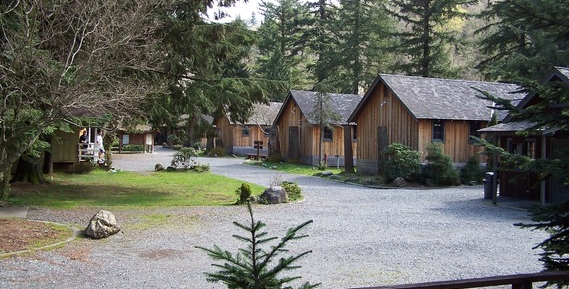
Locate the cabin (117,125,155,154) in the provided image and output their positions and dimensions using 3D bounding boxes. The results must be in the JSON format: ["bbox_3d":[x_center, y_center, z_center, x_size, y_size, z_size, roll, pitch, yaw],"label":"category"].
[{"bbox_3d":[-13.636,-0.473,57.372,3.030,2.544,2.400,1,1,3],"label":"cabin"}]

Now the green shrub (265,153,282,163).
[{"bbox_3d":[-0.759,0.948,43.086,1.241,0.655,1.100,1,1,0],"label":"green shrub"}]

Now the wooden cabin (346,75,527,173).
[{"bbox_3d":[10.104,-1.003,35.472,11.500,5.264,6.049,0,1,-27],"label":"wooden cabin"}]

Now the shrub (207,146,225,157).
[{"bbox_3d":[-5.600,0.568,50.705,1.461,0.974,1.300,1,1,0],"label":"shrub"}]

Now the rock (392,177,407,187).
[{"bbox_3d":[4.636,1.513,25.093,0.570,0.351,0.485,0,1,10],"label":"rock"}]

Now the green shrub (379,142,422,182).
[{"bbox_3d":[5.395,0.794,29.081,1.932,1.728,1.739,0,1,11],"label":"green shrub"}]

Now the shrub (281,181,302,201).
[{"bbox_3d":[0.225,1.429,19.211,0.661,0.564,0.628,0,1,1],"label":"shrub"}]

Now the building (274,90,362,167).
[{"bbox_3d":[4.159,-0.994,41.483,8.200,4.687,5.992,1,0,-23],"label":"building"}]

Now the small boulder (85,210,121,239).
[{"bbox_3d":[-3.489,1.524,11.978,0.690,0.556,0.600,1,1,0],"label":"small boulder"}]

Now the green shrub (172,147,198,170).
[{"bbox_3d":[-5.452,0.763,34.064,1.527,1.199,1.300,1,1,0],"label":"green shrub"}]

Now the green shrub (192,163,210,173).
[{"bbox_3d":[-4.617,1.321,34.827,0.987,0.435,0.839,0,1,-8],"label":"green shrub"}]

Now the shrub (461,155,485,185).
[{"bbox_3d":[8.257,1.094,27.422,1.054,1.196,1.001,1,1,17],"label":"shrub"}]

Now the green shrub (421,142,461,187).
[{"bbox_3d":[6.683,0.823,26.650,1.664,1.731,1.581,1,1,14],"label":"green shrub"}]

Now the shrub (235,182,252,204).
[{"bbox_3d":[-1.188,1.410,18.253,0.511,0.599,0.486,0,1,-4],"label":"shrub"}]

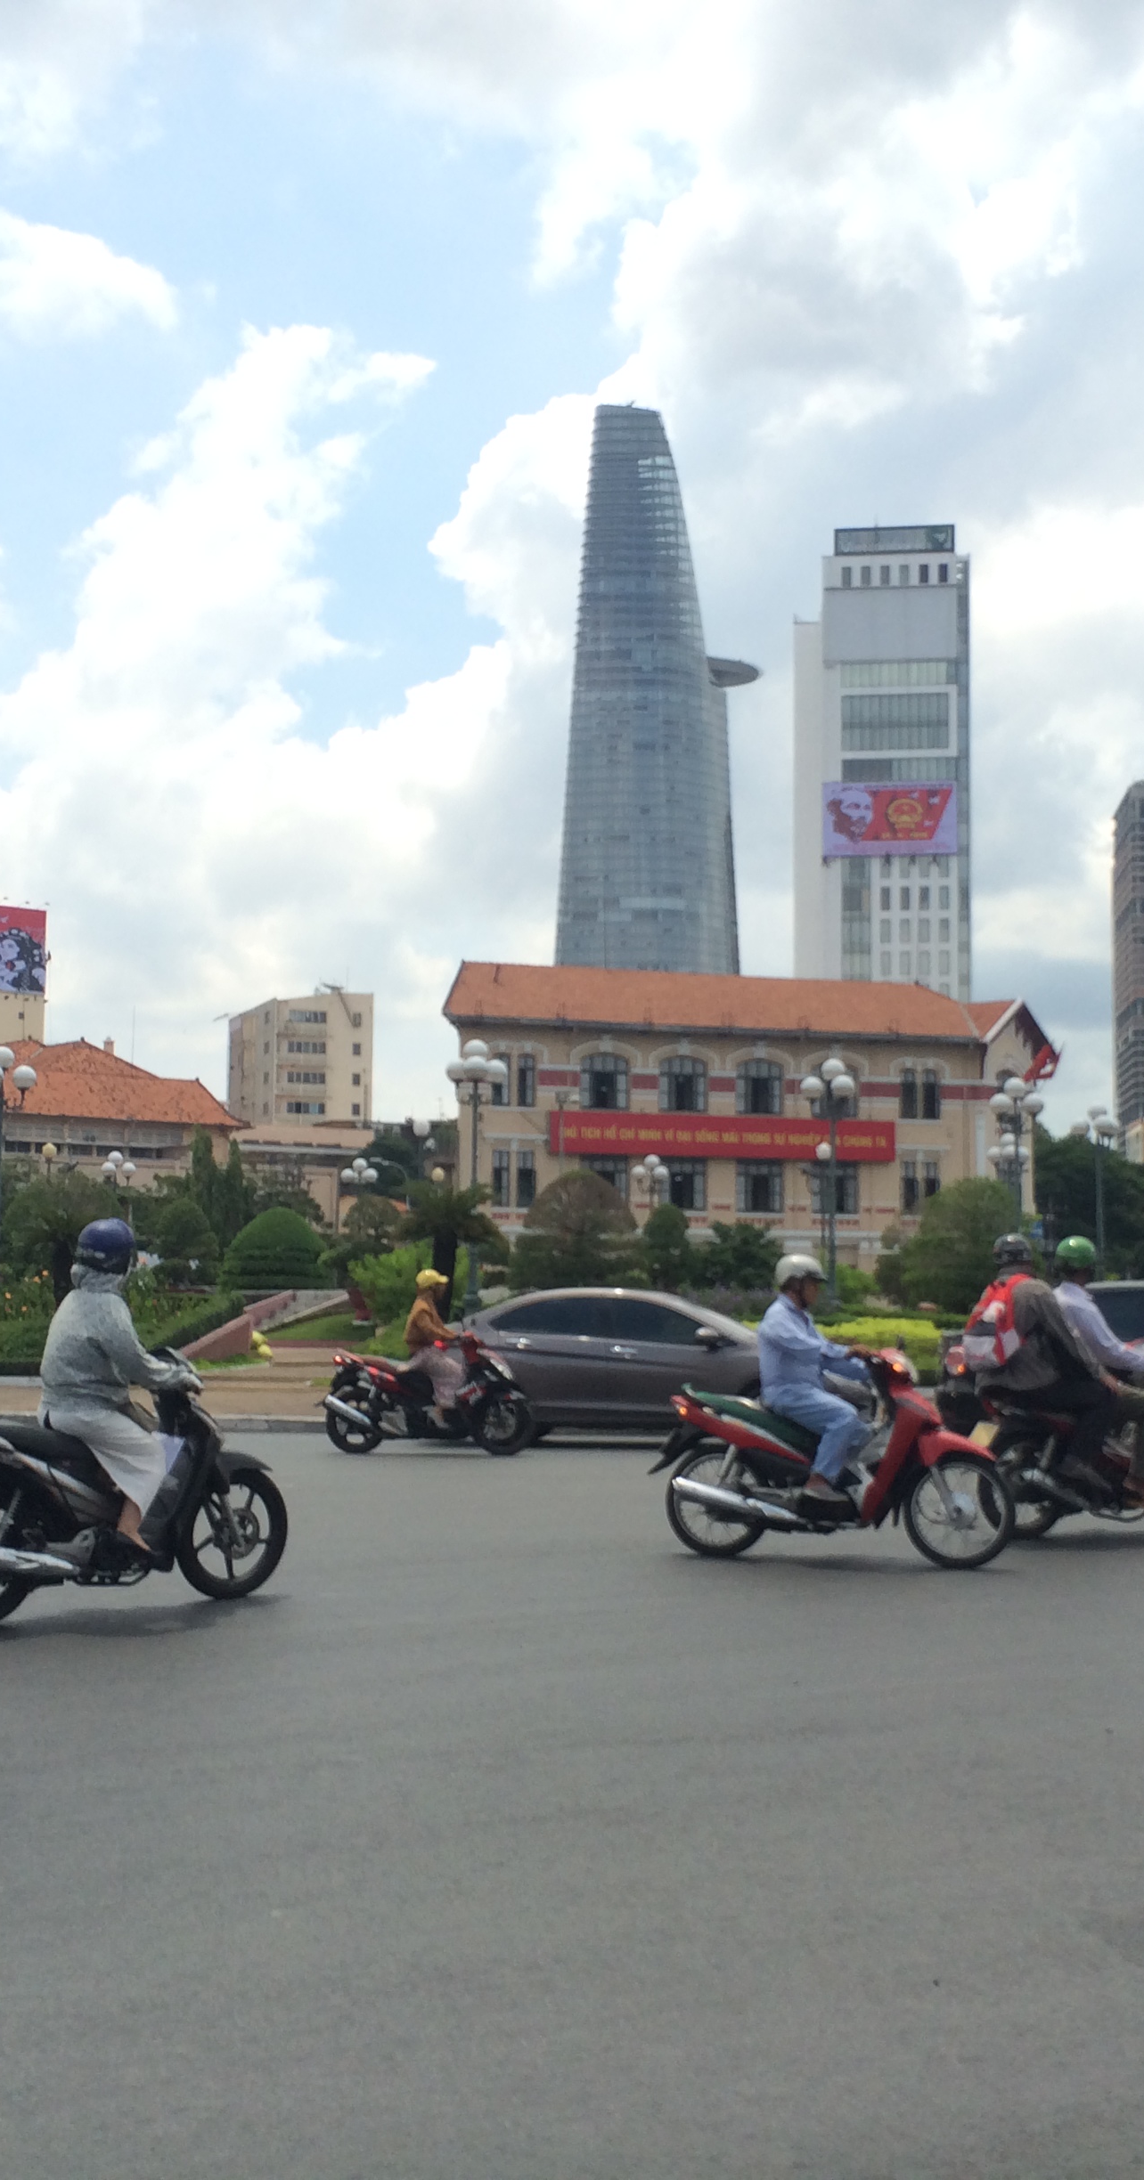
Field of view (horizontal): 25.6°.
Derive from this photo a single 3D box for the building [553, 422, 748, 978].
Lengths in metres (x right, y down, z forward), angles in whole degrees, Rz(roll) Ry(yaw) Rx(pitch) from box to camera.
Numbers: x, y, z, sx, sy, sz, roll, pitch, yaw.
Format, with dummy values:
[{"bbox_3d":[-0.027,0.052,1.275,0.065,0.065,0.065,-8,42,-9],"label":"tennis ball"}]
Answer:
[{"bbox_3d":[22.227,-65.696,714.843,54.000,262.000,50.000,0,-5,0],"label":"building"}]

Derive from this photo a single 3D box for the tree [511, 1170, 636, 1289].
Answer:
[{"bbox_3d":[0.074,3.223,55.000,2.650,2.950,2.600,0,-5,0],"label":"tree"}]

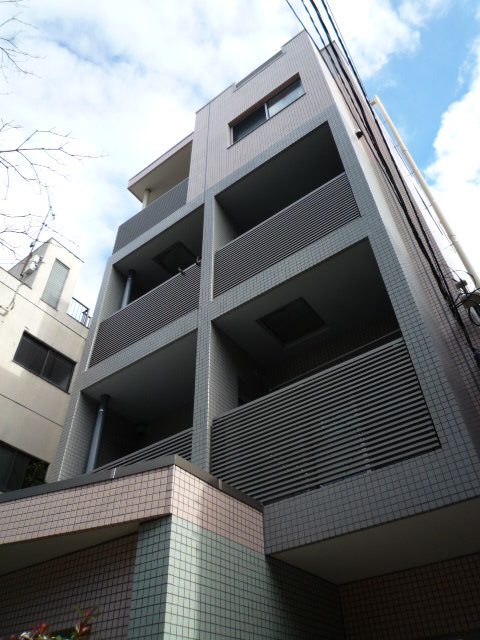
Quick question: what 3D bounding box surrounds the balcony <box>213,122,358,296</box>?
[{"bbox_3d":[0.823,-1.276,6.794,2.122,2.494,1.200,-28,-49,25],"label":"balcony"}]

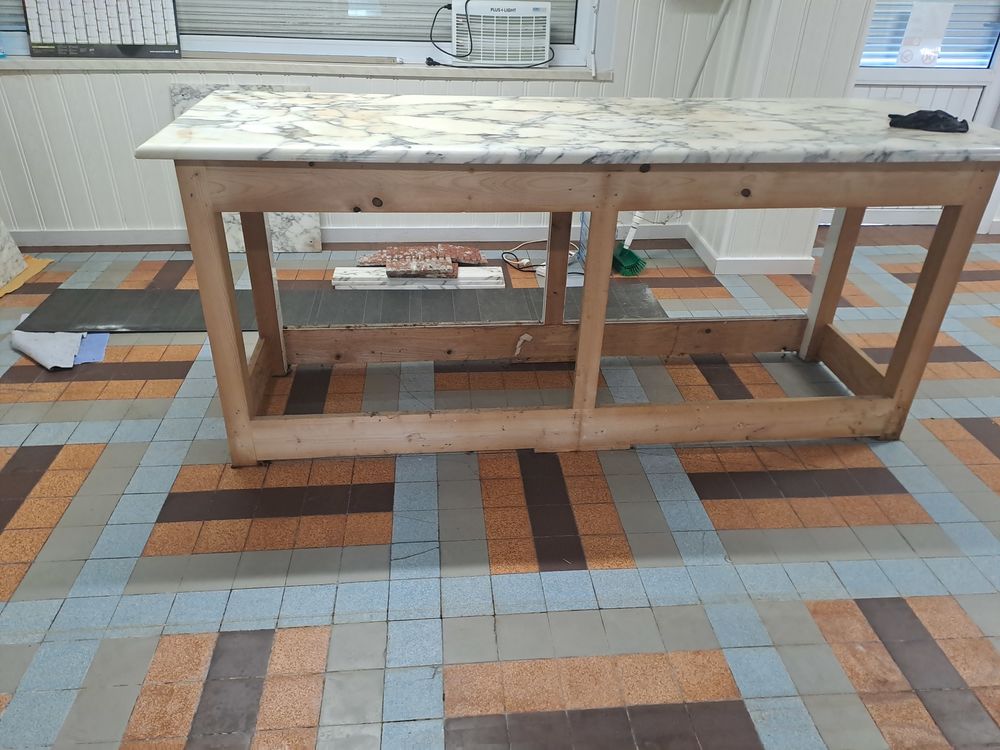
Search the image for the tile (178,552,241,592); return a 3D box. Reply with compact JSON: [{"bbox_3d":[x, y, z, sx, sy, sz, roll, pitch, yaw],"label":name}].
[{"bbox_3d":[-0.708,0.485,1.771,0.122,0.010,0.122,-1,31,-5],"label":"tile"}]

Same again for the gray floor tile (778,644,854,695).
[{"bbox_3d":[0.790,0.741,1.814,0.142,0.012,0.142,-1,31,-5],"label":"gray floor tile"}]

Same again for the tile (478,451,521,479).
[{"bbox_3d":[-0.002,0.277,2.175,0.124,0.010,0.124,-1,31,-5],"label":"tile"}]

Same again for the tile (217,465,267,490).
[{"bbox_3d":[-0.718,0.289,2.031,0.119,0.012,0.119,-1,31,-5],"label":"tile"}]

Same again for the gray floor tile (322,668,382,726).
[{"bbox_3d":[-0.293,0.648,1.448,0.120,0.010,0.120,-1,30,-5],"label":"gray floor tile"}]

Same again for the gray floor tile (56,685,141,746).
[{"bbox_3d":[-0.802,0.684,1.452,0.124,0.010,0.124,-1,31,-5],"label":"gray floor tile"}]

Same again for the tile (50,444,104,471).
[{"bbox_3d":[-1.218,0.241,2.092,0.120,0.010,0.120,-1,30,-5],"label":"tile"}]

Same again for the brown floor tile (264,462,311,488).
[{"bbox_3d":[-0.680,0.323,2.319,0.137,0.012,0.137,-1,31,-5],"label":"brown floor tile"}]

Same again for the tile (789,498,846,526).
[{"bbox_3d":[0.862,0.377,1.966,0.119,0.012,0.119,-1,31,-5],"label":"tile"}]

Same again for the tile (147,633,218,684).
[{"bbox_3d":[-0.664,0.596,1.516,0.120,0.010,0.120,-1,30,-5],"label":"tile"}]

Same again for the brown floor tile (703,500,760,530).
[{"bbox_3d":[0.536,0.328,1.678,0.103,0.011,0.103,-1,31,-5],"label":"brown floor tile"}]

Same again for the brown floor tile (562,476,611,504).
[{"bbox_3d":[0.293,0.386,2.389,0.142,0.012,0.142,-1,31,-5],"label":"brown floor tile"}]

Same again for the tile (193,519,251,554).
[{"bbox_3d":[-0.702,0.412,1.829,0.120,0.010,0.120,-1,30,-5],"label":"tile"}]

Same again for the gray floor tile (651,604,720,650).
[{"bbox_3d":[0.424,0.584,1.661,0.122,0.010,0.122,-1,31,-5],"label":"gray floor tile"}]

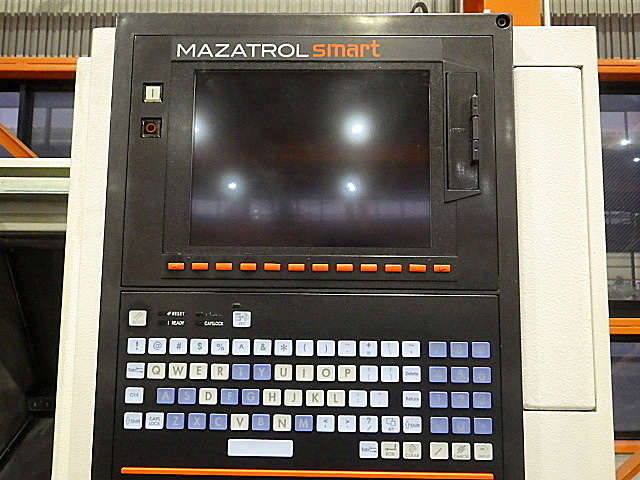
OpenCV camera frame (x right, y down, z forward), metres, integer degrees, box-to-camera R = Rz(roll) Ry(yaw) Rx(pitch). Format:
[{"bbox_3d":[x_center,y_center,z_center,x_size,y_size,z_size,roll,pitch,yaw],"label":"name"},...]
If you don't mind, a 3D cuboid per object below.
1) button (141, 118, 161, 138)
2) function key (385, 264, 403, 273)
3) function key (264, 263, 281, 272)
[{"bbox_3d":[-0.153,-0.101,0.470,0.018,0.018,0.010,1,-6,1],"label":"button"},{"bbox_3d":[0.065,0.025,0.454,0.015,0.007,0.005,1,-6,1],"label":"function key"},{"bbox_3d":[-0.042,0.024,0.456,0.015,0.007,0.005,1,-6,1],"label":"function key"}]

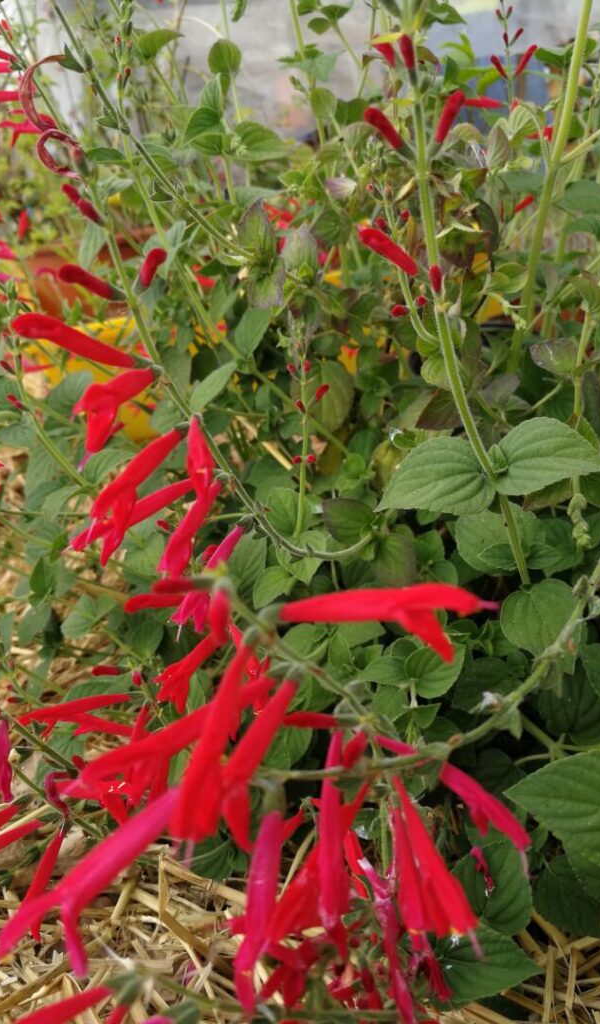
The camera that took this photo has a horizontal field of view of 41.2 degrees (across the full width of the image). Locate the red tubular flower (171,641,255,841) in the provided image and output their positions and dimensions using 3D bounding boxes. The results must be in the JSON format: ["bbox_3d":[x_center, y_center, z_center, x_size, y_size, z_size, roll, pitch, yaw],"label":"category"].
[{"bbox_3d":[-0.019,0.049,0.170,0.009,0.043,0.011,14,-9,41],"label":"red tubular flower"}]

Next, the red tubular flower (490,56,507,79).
[{"bbox_3d":[0.112,-0.251,0.450,0.004,0.015,0.004,-31,-6,6],"label":"red tubular flower"}]

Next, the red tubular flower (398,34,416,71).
[{"bbox_3d":[0.038,-0.161,0.280,0.005,0.013,0.005,-16,-12,13],"label":"red tubular flower"}]

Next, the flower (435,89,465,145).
[{"bbox_3d":[0.054,-0.144,0.290,0.005,0.021,0.005,13,-11,34],"label":"flower"}]

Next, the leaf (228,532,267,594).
[{"bbox_3d":[-0.032,0.032,0.490,0.027,0.041,0.009,15,-23,-4],"label":"leaf"}]

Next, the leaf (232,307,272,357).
[{"bbox_3d":[-0.029,-0.111,0.490,0.021,0.035,0.007,19,-16,19],"label":"leaf"}]

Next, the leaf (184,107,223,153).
[{"bbox_3d":[-0.080,-0.316,0.660,0.043,0.013,0.034,-41,62,-10],"label":"leaf"}]

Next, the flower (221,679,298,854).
[{"bbox_3d":[-0.009,0.056,0.175,0.009,0.038,0.011,14,-9,41],"label":"flower"}]

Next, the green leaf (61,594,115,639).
[{"bbox_3d":[-0.146,0.072,0.550,0.038,0.011,0.032,-38,67,-20],"label":"green leaf"}]

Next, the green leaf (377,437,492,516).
[{"bbox_3d":[0.068,-0.018,0.400,0.061,0.011,0.041,-16,59,-3],"label":"green leaf"}]

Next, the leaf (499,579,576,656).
[{"bbox_3d":[0.108,0.048,0.365,0.035,0.008,0.039,1,60,1],"label":"leaf"}]

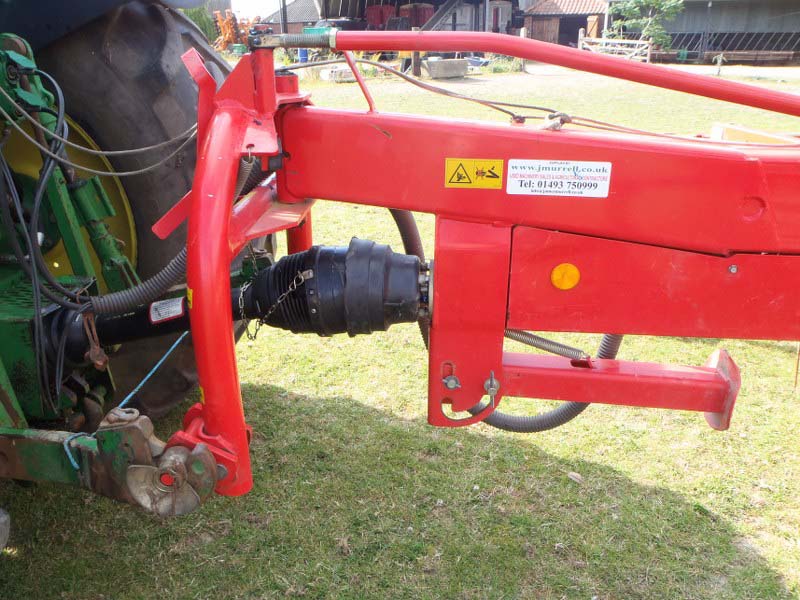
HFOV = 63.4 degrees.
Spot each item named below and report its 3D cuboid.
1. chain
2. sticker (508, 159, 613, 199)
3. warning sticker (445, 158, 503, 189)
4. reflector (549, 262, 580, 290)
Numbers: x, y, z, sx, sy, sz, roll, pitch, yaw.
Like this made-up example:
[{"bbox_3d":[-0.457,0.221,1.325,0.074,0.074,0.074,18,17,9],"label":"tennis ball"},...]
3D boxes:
[{"bbox_3d":[-0.303,0.003,1.587,0.180,0.175,0.100,3,23,6],"label":"chain"},{"bbox_3d":[0.326,-0.251,1.335,0.207,0.073,0.002,4,23,9],"label":"sticker"},{"bbox_3d":[0.155,-0.266,1.362,0.121,0.062,0.002,4,23,9],"label":"warning sticker"},{"bbox_3d":[0.354,-0.051,1.385,0.060,0.060,0.008,4,23,9],"label":"reflector"}]

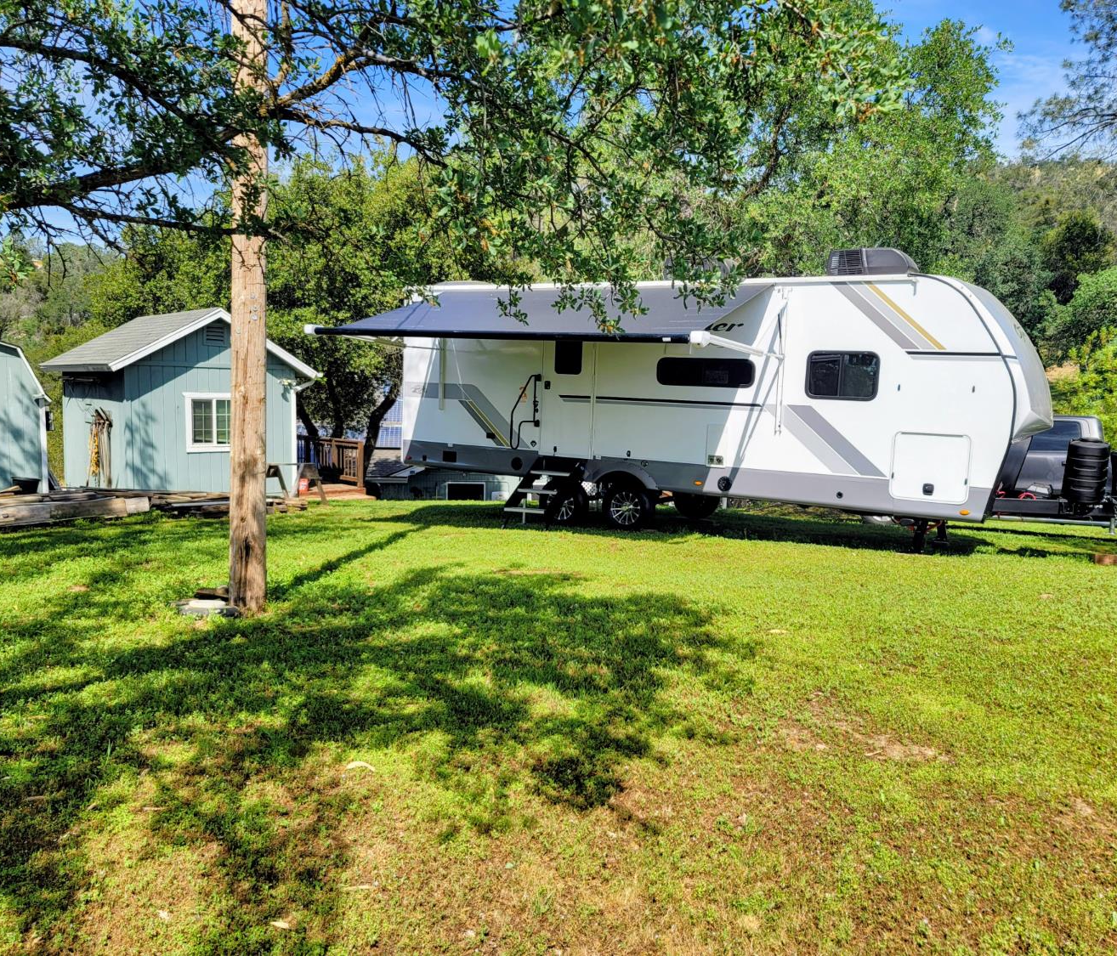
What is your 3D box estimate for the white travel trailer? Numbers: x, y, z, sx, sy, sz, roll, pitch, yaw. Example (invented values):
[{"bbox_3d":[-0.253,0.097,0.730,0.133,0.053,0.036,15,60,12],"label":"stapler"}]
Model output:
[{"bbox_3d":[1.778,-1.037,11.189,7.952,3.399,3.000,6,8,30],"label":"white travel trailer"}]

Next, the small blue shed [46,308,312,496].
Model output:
[{"bbox_3d":[-7.423,-1.537,17.865,3.672,3.324,4.534,-4,9,-41],"label":"small blue shed"}]

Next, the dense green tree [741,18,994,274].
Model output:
[{"bbox_3d":[5.955,-4.389,18.083,5.500,8.882,5.200,4,7,17],"label":"dense green tree"}]

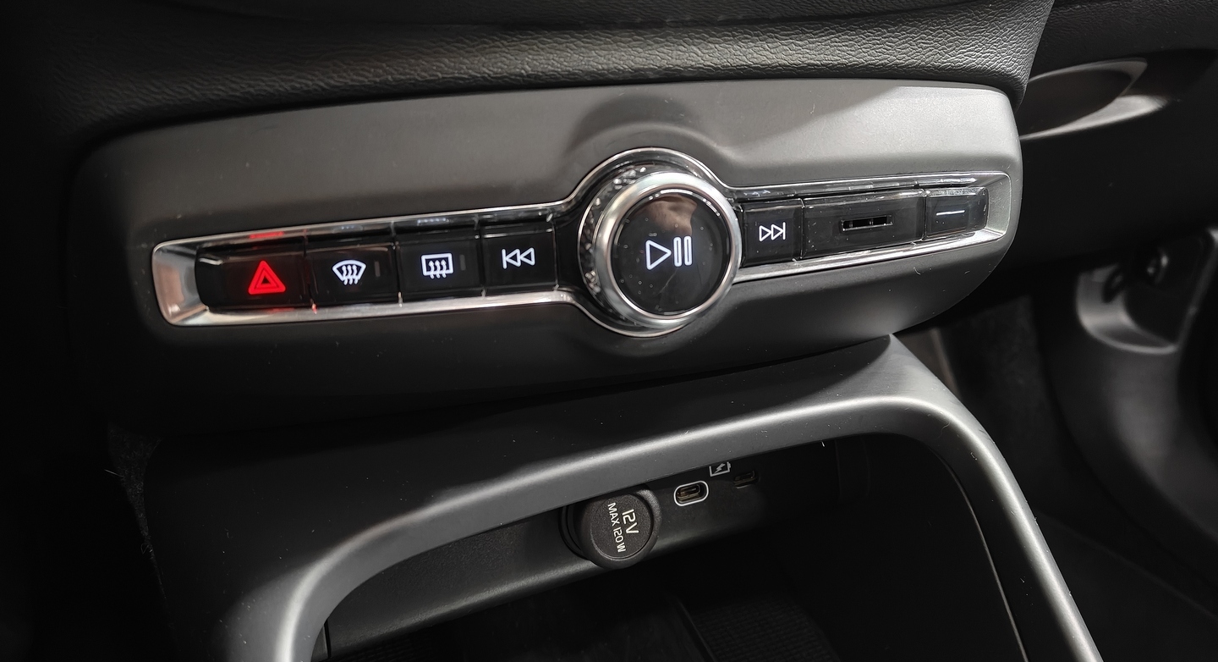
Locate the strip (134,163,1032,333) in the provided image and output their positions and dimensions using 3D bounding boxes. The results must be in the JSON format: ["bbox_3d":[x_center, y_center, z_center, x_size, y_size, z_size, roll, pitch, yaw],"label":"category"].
[{"bbox_3d":[0.010,-0.024,0.228,0.240,0.048,0.022,-7,16,-15],"label":"strip"}]

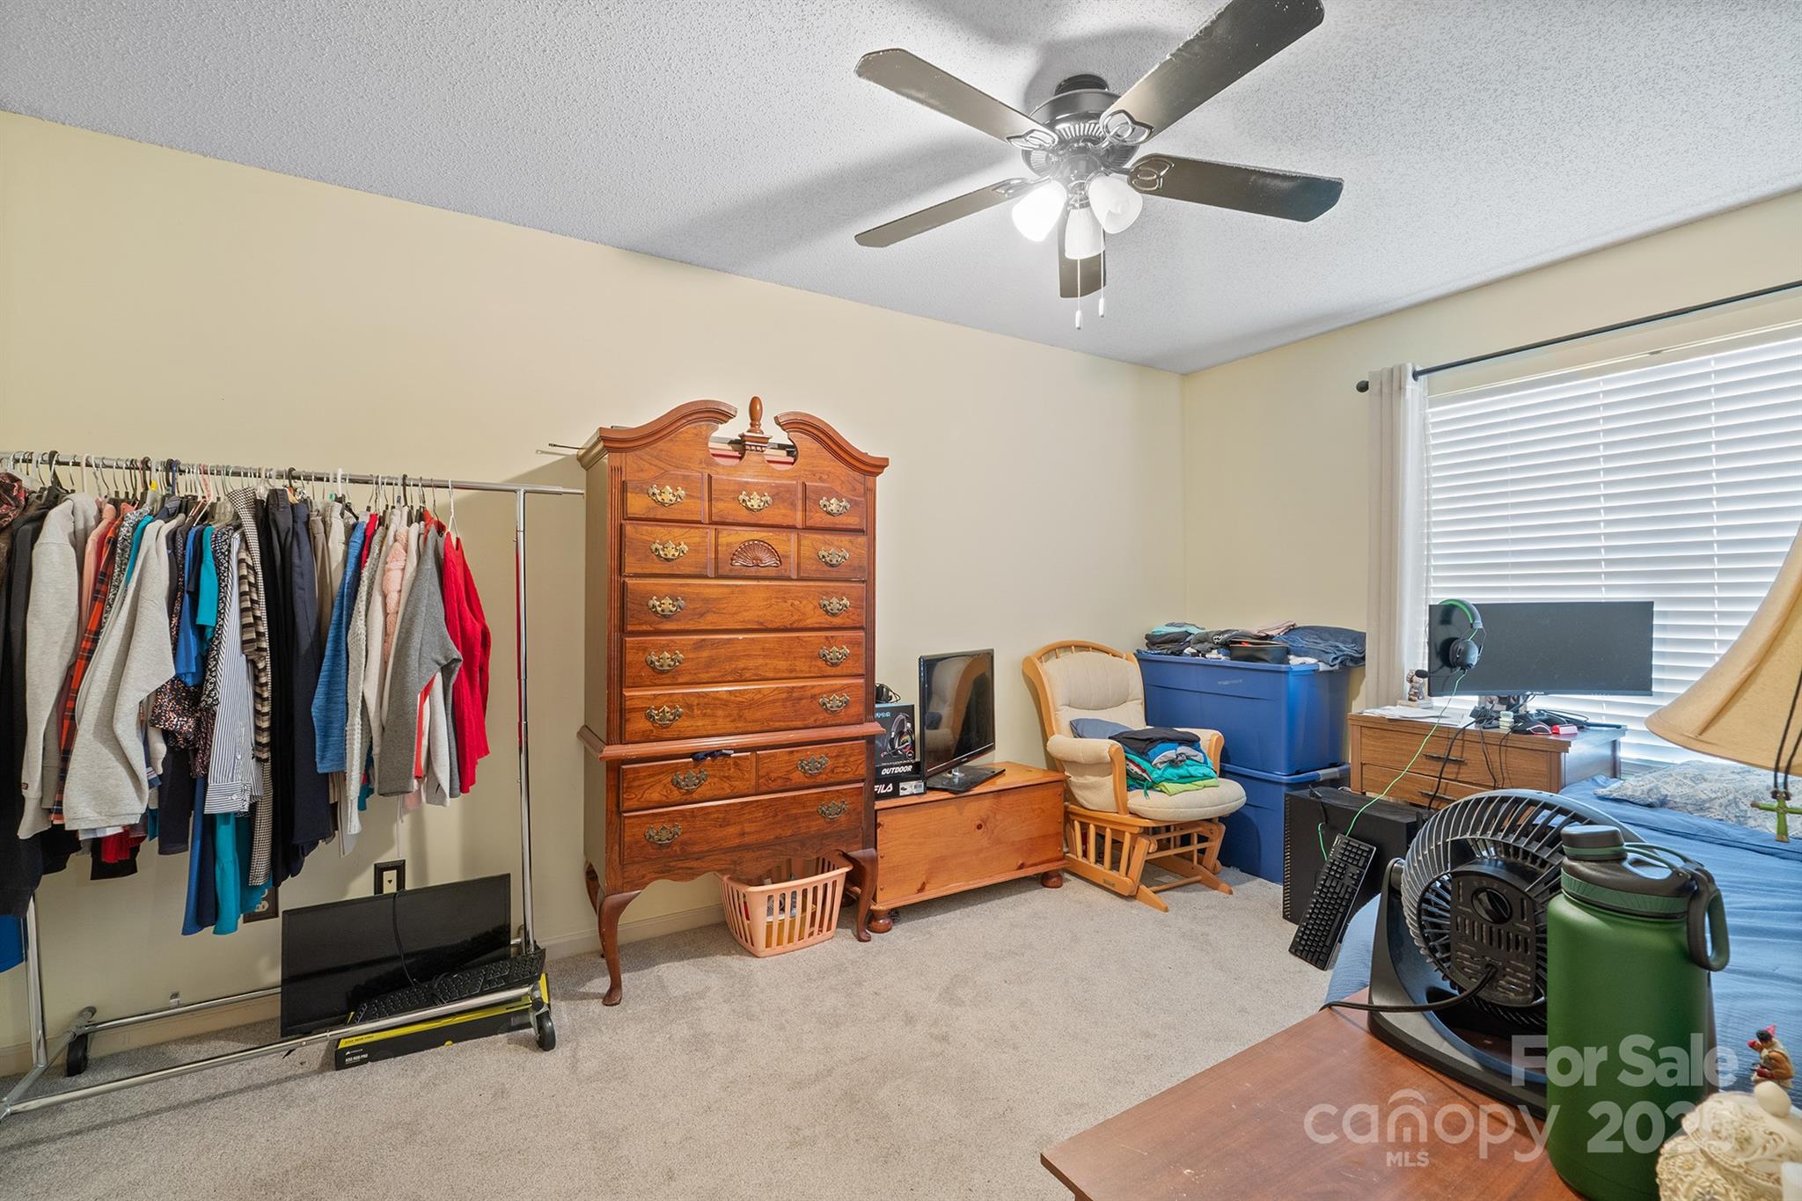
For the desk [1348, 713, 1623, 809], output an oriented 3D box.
[{"bbox_3d":[2.034,0.812,2.633,0.510,0.785,0.635,0,0,-30],"label":"desk"}]

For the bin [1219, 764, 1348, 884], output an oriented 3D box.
[{"bbox_3d":[1.588,0.975,3.573,0.480,0.460,0.840,0,0,-30],"label":"bin"}]

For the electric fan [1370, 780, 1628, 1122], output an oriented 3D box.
[{"bbox_3d":[0.591,0.323,0.711,0.170,0.280,0.268,0,0,-30],"label":"electric fan"}]

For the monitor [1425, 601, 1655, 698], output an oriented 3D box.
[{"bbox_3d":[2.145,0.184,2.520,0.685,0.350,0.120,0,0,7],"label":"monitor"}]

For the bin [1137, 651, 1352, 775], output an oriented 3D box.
[{"bbox_3d":[1.589,0.510,3.574,0.480,0.460,0.840,0,0,-30],"label":"bin"}]

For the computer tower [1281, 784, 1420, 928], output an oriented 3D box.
[{"bbox_3d":[1.646,0.964,2.691,0.210,0.480,0.450,0,0,-28],"label":"computer tower"}]

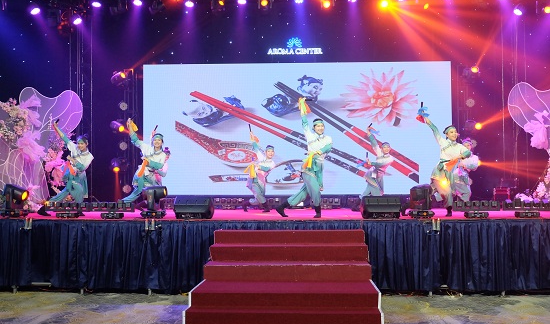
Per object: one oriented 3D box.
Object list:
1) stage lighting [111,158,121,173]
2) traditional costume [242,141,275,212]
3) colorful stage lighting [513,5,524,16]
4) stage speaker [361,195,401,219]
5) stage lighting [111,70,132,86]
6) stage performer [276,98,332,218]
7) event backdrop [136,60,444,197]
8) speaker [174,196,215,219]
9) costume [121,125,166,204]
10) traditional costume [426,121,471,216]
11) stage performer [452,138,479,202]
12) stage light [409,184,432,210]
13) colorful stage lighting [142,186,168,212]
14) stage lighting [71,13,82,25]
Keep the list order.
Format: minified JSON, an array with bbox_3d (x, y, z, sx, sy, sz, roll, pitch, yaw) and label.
[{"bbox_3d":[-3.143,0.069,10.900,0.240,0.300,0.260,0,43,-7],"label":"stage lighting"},{"bbox_3d":[-0.291,0.159,9.700,0.570,1.440,0.500,0,-1,-11],"label":"traditional costume"},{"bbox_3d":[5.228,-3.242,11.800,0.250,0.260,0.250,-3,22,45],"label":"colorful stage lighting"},{"bbox_3d":[1.630,0.692,8.450,0.570,0.350,0.430,0,-1,-6],"label":"stage speaker"},{"bbox_3d":[-3.379,-1.860,12.100,0.360,0.350,0.420,2,-18,-45],"label":"stage lighting"},{"bbox_3d":[0.454,-0.069,8.450,0.830,1.830,0.600,0,-2,-12],"label":"stage performer"},{"bbox_3d":[0.506,-0.771,12.650,7.100,3.050,0.150,0,-2,2],"label":"event backdrop"},{"bbox_3d":[-1.230,0.692,8.450,0.570,0.350,0.430,0,-1,6],"label":"speaker"},{"bbox_3d":[-2.070,0.087,8.650,0.780,1.500,0.600,0,-1,-7],"label":"costume"},{"bbox_3d":[2.739,0.103,8.700,0.700,1.480,0.520,1,-3,-25],"label":"traditional costume"},{"bbox_3d":[3.803,0.170,11.000,0.580,1.300,0.460,1,-3,-30],"label":"stage performer"},{"bbox_3d":[2.172,0.549,8.150,0.350,0.450,0.340,-2,-3,34],"label":"stage light"},{"bbox_3d":[-1.859,0.633,8.480,0.390,0.480,0.340,-1,-1,18],"label":"colorful stage lighting"},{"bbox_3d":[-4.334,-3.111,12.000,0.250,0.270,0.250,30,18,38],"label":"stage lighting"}]

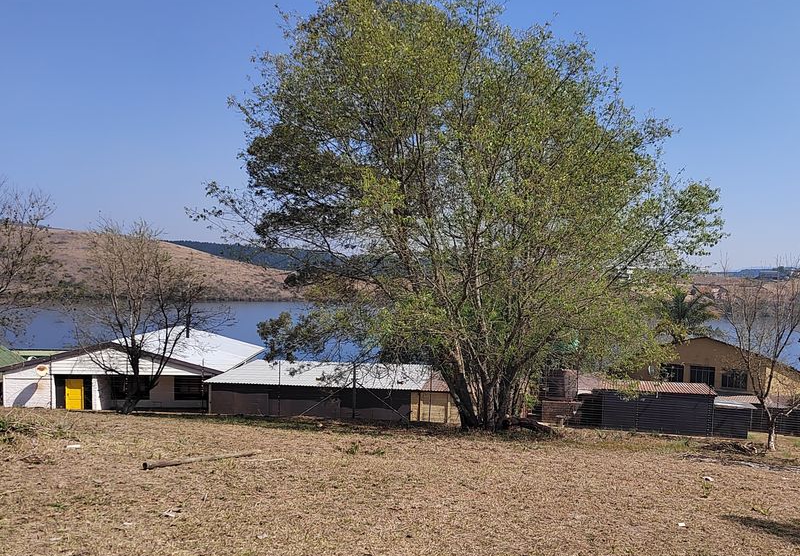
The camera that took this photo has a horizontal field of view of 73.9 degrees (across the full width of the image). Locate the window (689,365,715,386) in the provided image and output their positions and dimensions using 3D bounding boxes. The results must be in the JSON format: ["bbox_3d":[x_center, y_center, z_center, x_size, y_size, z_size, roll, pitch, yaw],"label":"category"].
[{"bbox_3d":[20.138,6.532,35.500,1.480,1.380,0.150,0,0,33],"label":"window"}]

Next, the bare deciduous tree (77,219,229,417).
[{"bbox_3d":[-10.105,1.572,21.700,5.800,7.800,5.600,0,0,-25],"label":"bare deciduous tree"}]

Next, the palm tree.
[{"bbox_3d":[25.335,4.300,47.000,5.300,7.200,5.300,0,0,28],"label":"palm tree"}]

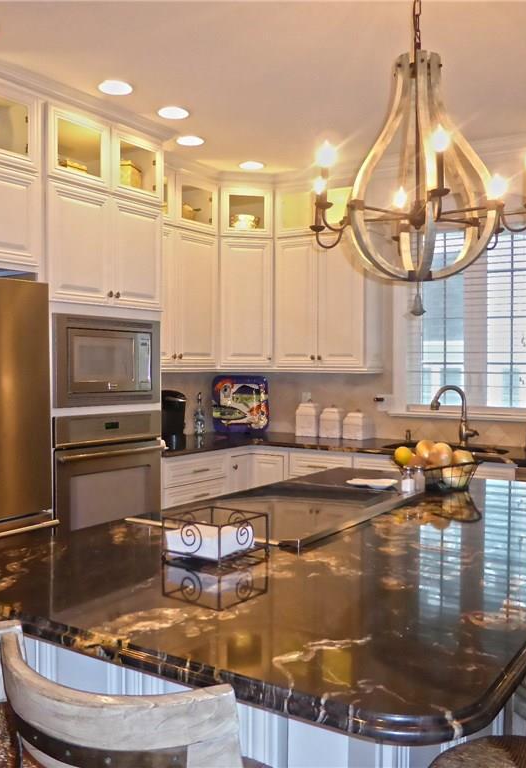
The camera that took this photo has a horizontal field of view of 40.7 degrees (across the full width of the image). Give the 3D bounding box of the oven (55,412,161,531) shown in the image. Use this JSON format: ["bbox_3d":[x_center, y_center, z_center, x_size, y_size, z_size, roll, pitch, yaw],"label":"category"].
[{"bbox_3d":[-1.019,0.512,3.903,0.600,0.720,0.765,2,2,34],"label":"oven"}]

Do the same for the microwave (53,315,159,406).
[{"bbox_3d":[-0.977,-0.122,3.890,0.450,0.462,0.770,1,2,34],"label":"microwave"}]

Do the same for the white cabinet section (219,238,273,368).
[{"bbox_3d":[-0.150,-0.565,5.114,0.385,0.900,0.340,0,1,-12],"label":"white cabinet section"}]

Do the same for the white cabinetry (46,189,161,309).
[{"bbox_3d":[-1.053,-0.708,3.920,0.590,0.588,0.810,1,2,34],"label":"white cabinetry"}]

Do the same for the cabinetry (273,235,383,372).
[{"bbox_3d":[0.487,-0.570,5.096,0.742,0.960,0.340,1,2,34],"label":"cabinetry"}]

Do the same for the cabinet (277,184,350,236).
[{"bbox_3d":[0.483,-1.202,5.038,0.675,0.339,0.350,2,2,34],"label":"cabinet"}]

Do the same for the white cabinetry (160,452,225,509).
[{"bbox_3d":[-0.675,0.860,4.651,0.605,0.865,0.655,1,2,34],"label":"white cabinetry"}]

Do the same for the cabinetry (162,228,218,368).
[{"bbox_3d":[-0.715,-0.564,4.765,0.345,0.955,0.900,1,2,34],"label":"cabinetry"}]

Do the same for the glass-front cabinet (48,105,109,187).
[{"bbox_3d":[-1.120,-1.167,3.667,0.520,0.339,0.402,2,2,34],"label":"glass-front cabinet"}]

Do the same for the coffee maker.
[{"bbox_3d":[-0.703,0.212,4.469,0.330,0.336,0.250,2,2,34],"label":"coffee maker"}]

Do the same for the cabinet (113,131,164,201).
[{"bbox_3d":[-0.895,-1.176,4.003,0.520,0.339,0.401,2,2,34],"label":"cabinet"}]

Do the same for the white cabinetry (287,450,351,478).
[{"bbox_3d":[0.541,0.861,4.898,0.490,0.850,0.610,1,2,34],"label":"white cabinetry"}]

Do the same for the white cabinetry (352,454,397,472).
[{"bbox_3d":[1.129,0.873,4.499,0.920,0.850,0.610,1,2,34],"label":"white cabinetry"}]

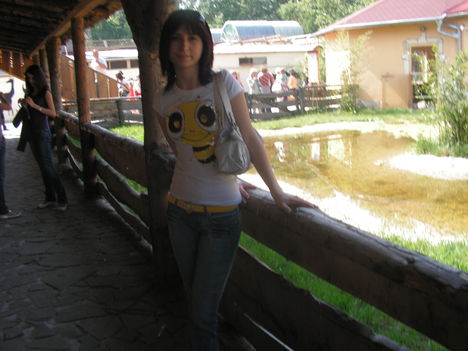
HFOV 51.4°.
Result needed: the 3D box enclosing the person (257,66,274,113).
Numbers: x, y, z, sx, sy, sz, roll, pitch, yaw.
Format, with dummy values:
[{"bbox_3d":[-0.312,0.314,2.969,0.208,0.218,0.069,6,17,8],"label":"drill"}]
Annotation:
[{"bbox_3d":[1.196,-3.226,18.300,0.520,1.700,0.340,-3,11,-6],"label":"person"}]

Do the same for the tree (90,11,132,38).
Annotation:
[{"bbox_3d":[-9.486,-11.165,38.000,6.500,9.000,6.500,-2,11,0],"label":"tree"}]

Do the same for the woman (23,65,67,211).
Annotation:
[{"bbox_3d":[-2.128,-0.418,5.538,0.460,1.620,0.440,-7,12,-22],"label":"woman"}]

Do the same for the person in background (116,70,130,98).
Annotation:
[{"bbox_3d":[-4.124,-3.070,18.000,0.500,1.650,0.400,-7,12,-24],"label":"person in background"}]

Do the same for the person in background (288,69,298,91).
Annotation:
[{"bbox_3d":[2.222,-3.189,18.300,0.440,1.600,0.320,0,11,9],"label":"person in background"}]

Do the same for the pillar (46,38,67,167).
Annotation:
[{"bbox_3d":[-3.112,-1.297,8.597,0.210,2.200,0.210,-7,12,-24],"label":"pillar"}]

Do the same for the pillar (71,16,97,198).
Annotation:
[{"bbox_3d":[-1.866,-0.813,6.033,0.170,2.180,0.170,-7,12,-24],"label":"pillar"}]

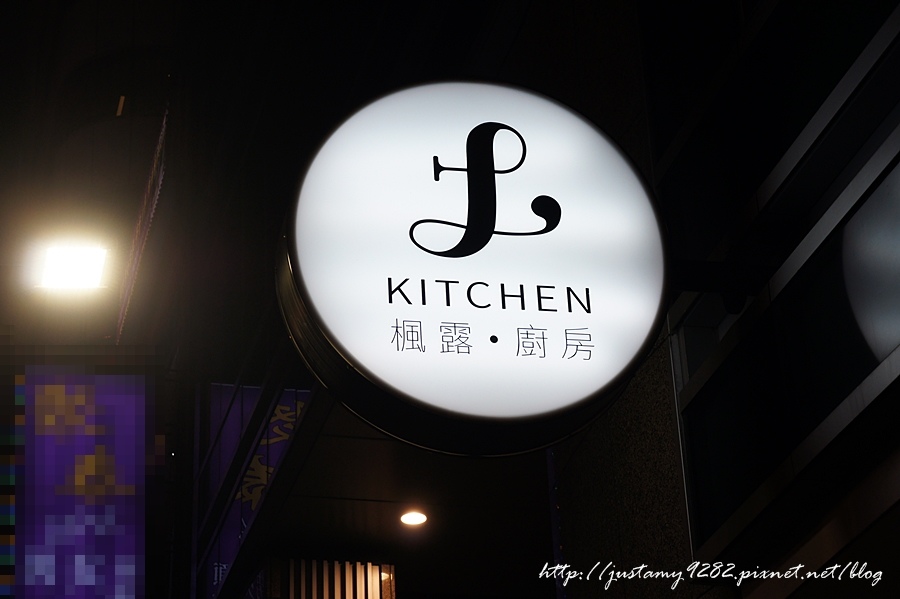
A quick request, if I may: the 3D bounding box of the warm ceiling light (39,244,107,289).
[{"bbox_3d":[-1.995,-0.190,10.870,0.310,0.080,0.350,5,-29,-14],"label":"warm ceiling light"}]

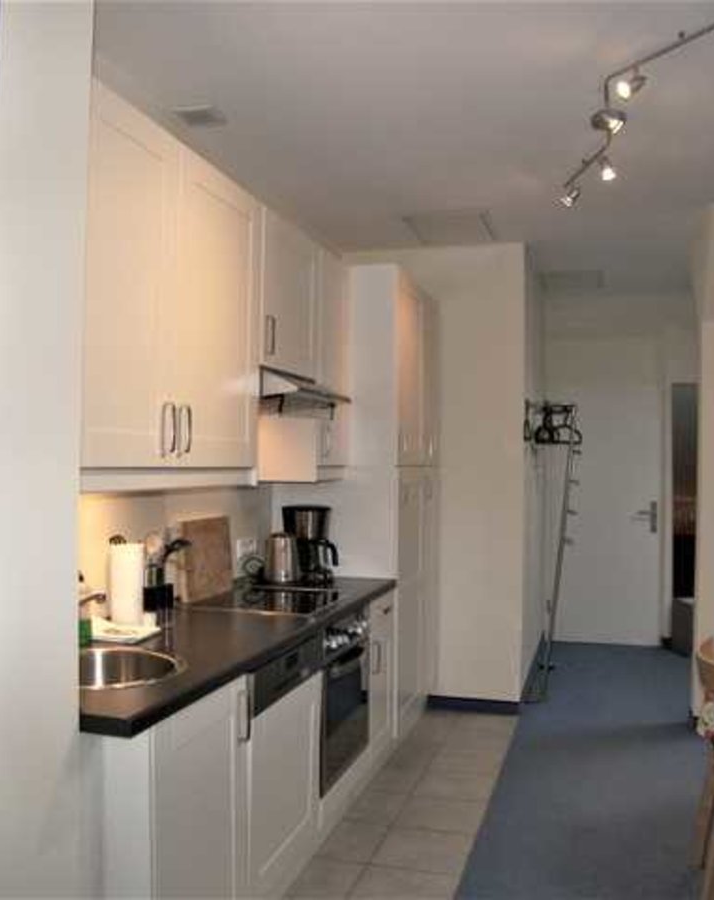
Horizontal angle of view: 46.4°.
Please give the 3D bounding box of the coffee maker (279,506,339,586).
[{"bbox_3d":[-0.217,0.412,3.769,0.232,0.332,0.180,0,-1,17],"label":"coffee maker"}]

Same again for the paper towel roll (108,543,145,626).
[{"bbox_3d":[-0.738,0.430,2.679,0.110,0.254,0.110,0,-1,0],"label":"paper towel roll"}]

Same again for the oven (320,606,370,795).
[{"bbox_3d":[-0.287,0.930,3.265,0.570,0.590,0.595,0,-1,18],"label":"oven"}]

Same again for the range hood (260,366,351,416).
[{"bbox_3d":[-0.360,-0.234,3.315,0.522,0.120,0.600,0,-1,18],"label":"range hood"}]

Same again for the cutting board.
[{"bbox_3d":[-0.608,0.433,3.357,0.035,0.320,0.360,-4,-2,18],"label":"cutting board"}]

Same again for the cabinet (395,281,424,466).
[{"bbox_3d":[-0.034,-0.380,4.112,0.608,0.919,0.485,0,-1,17],"label":"cabinet"}]

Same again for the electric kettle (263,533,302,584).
[{"bbox_3d":[-0.328,0.467,3.661,0.155,0.217,0.190,0,-1,17],"label":"electric kettle"}]

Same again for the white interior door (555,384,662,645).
[{"bbox_3d":[1.989,0.517,6.585,0.820,2.020,0.060,0,-1,14],"label":"white interior door"}]

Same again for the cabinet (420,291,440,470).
[{"bbox_3d":[0.110,-0.372,4.578,0.608,0.919,0.490,0,-1,17],"label":"cabinet"}]

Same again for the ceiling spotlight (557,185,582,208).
[{"bbox_3d":[0.912,-1.084,3.551,0.090,0.085,0.070,-32,5,-9],"label":"ceiling spotlight"}]

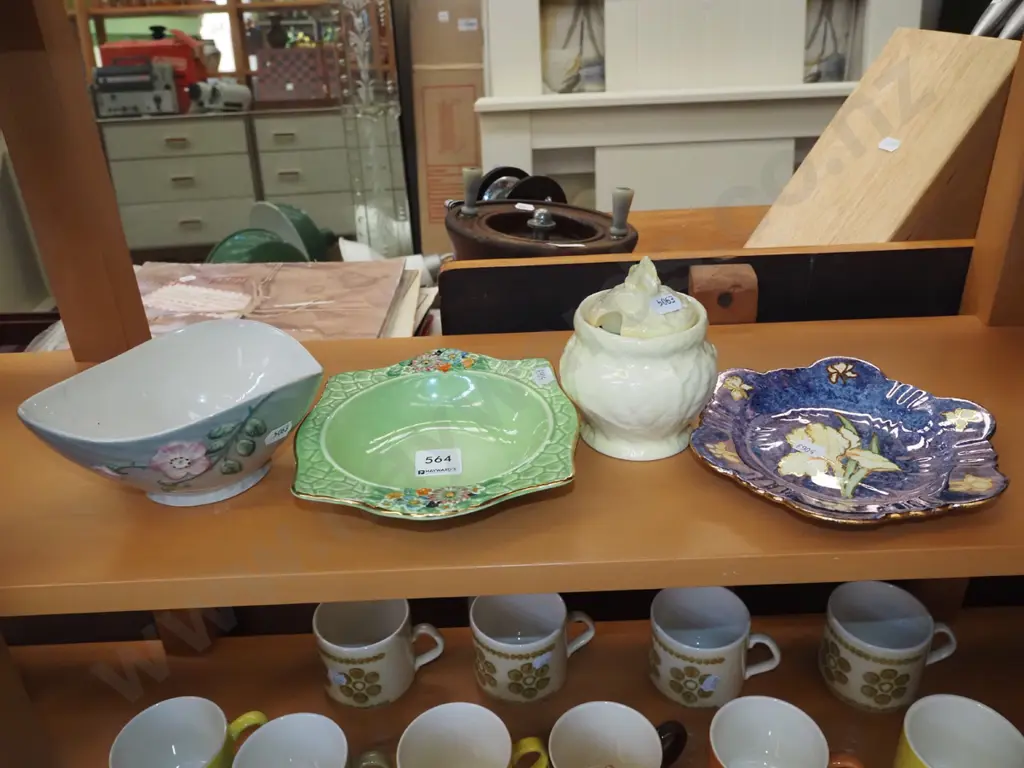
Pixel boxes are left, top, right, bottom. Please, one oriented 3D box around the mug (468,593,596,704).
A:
[{"bbox_3d":[0.019,0.218,0.755,0.108,0.071,0.082,-5,28,-5],"label":"mug"}]

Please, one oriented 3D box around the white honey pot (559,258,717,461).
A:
[{"bbox_3d":[0.075,-0.021,0.521,0.091,0.112,0.091,-2,29,1],"label":"white honey pot"}]

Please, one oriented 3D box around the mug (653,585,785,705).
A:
[{"bbox_3d":[0.168,0.221,0.740,0.108,0.071,0.082,5,29,14],"label":"mug"}]

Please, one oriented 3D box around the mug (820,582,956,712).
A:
[{"bbox_3d":[0.312,0.218,0.735,0.108,0.071,0.082,-1,28,3],"label":"mug"}]

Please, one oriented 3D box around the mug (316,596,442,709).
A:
[{"bbox_3d":[-0.111,0.223,0.756,0.108,0.071,0.082,-1,28,3],"label":"mug"}]

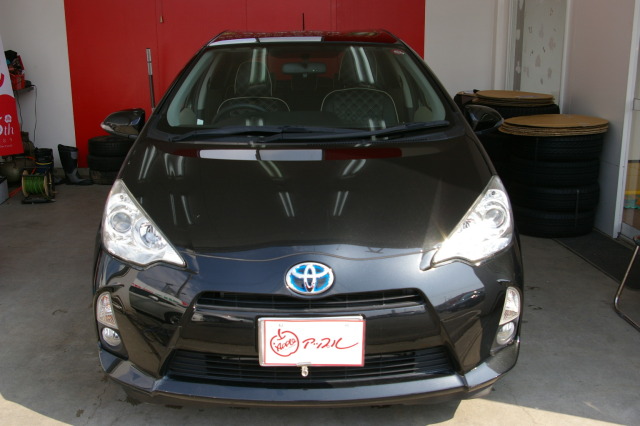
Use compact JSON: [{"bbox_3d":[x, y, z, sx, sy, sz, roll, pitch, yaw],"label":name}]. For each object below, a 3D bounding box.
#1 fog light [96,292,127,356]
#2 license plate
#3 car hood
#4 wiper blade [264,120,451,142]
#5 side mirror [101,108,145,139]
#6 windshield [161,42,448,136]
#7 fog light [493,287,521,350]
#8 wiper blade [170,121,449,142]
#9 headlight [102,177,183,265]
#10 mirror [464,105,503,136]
[{"bbox_3d":[-0.752,0.387,2.470,0.115,0.215,0.140,2,14,7],"label":"fog light"},{"bbox_3d":[-0.024,0.409,2.190,0.330,0.165,0.020,-1,14,-2],"label":"license plate"},{"bbox_3d":[-0.050,-0.095,2.644,1.450,0.310,0.900,-1,14,-2],"label":"car hood"},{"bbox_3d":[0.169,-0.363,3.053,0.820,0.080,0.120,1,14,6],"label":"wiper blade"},{"bbox_3d":[-0.943,-0.415,3.288,0.230,0.155,0.150,-1,14,-2],"label":"side mirror"},{"bbox_3d":[-0.088,-0.614,3.352,1.340,0.410,0.900,-1,14,-2],"label":"windshield"},{"bbox_3d":[0.682,0.366,2.531,0.115,0.215,0.140,-3,14,-12],"label":"fog light"},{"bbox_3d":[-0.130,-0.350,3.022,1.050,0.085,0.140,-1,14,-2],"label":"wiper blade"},{"bbox_3d":[-0.643,0.027,2.512,0.370,0.250,0.480,0,14,2],"label":"headlight"},{"bbox_3d":[0.775,-0.440,3.361,0.230,0.155,0.150,-1,14,-2],"label":"mirror"}]

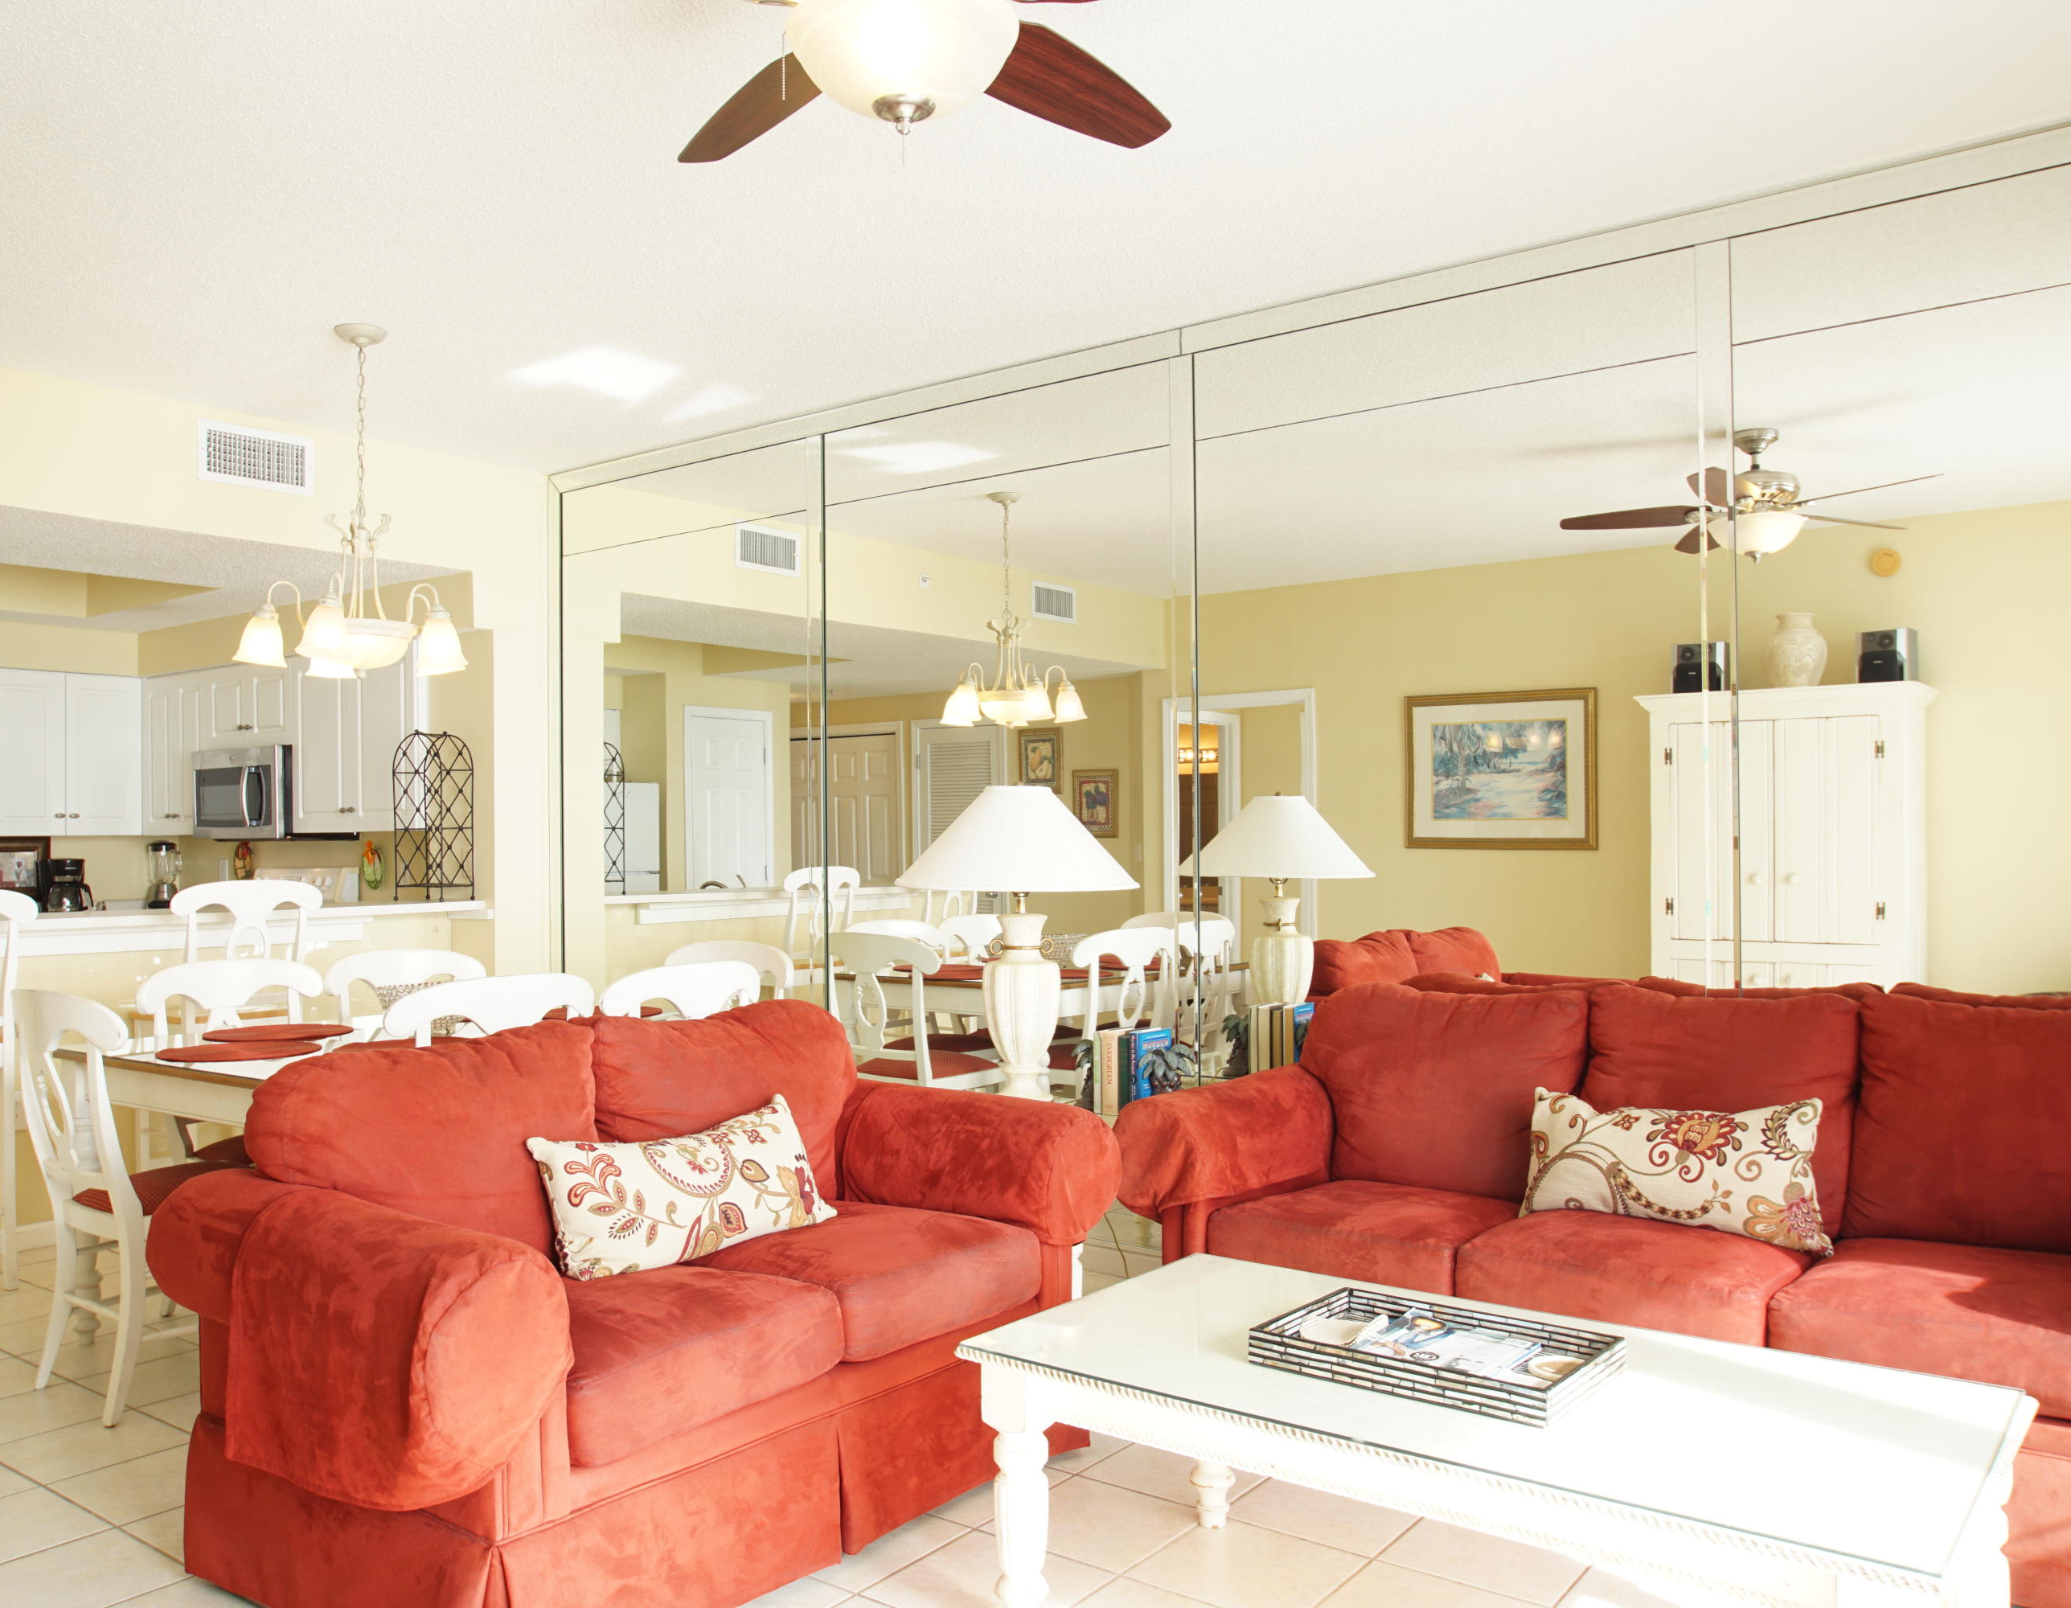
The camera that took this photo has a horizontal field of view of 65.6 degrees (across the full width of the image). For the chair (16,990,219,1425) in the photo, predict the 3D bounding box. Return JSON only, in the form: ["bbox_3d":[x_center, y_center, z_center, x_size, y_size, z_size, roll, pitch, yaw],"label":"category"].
[{"bbox_3d":[-2.058,0.906,3.865,0.550,0.947,0.540,-1,-1,37],"label":"chair"}]

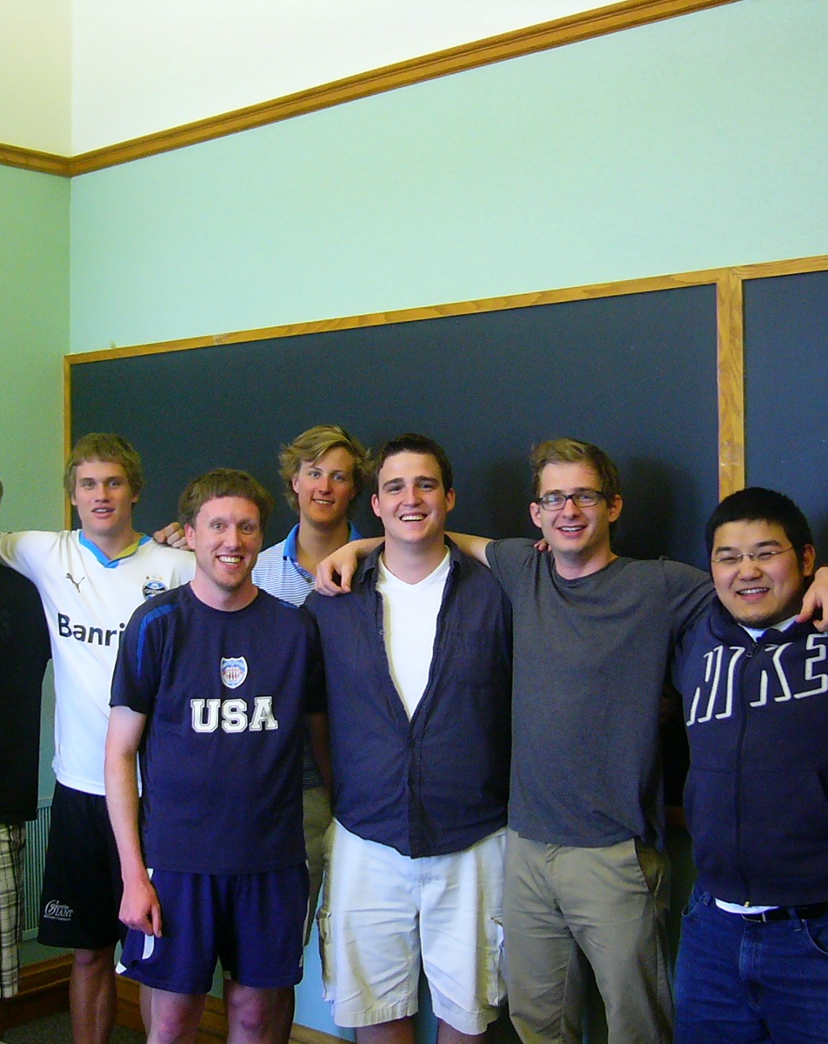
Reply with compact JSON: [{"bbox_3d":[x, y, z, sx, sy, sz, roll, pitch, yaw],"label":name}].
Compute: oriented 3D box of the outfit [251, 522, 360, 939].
[{"bbox_3d":[-0.315,0.550,3.500,0.500,1.090,0.300,0,-1,6],"label":"outfit"}]

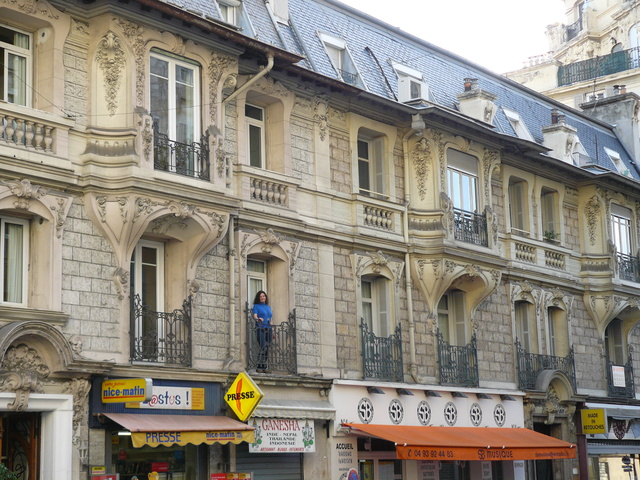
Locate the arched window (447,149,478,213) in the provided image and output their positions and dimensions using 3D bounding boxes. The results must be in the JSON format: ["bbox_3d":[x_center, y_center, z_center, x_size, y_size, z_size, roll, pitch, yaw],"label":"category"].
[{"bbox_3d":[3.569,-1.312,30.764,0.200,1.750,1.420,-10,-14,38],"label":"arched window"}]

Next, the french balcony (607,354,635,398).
[{"bbox_3d":[9.254,4.176,38.358,0.200,1.420,1.880,-10,-13,37],"label":"french balcony"}]

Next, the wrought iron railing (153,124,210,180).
[{"bbox_3d":[-2.663,-1.721,23.334,0.180,1.040,1.610,-10,-13,37],"label":"wrought iron railing"}]

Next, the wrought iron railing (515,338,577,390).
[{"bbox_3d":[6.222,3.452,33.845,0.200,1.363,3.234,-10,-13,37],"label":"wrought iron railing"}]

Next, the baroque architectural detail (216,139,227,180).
[{"bbox_3d":[-1.910,-1.575,24.006,0.110,0.819,0.282,-10,-13,37],"label":"baroque architectural detail"}]

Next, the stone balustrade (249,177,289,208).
[{"bbox_3d":[-1.032,-0.970,25.541,0.180,0.480,1.220,-10,-13,37],"label":"stone balustrade"}]

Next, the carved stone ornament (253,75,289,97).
[{"bbox_3d":[-1.063,-3.261,25.930,0.150,0.340,1.200,-10,-13,37],"label":"carved stone ornament"}]

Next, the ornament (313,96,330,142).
[{"bbox_3d":[0.048,-2.724,27.862,0.150,1.067,0.578,-10,-13,37],"label":"ornament"}]

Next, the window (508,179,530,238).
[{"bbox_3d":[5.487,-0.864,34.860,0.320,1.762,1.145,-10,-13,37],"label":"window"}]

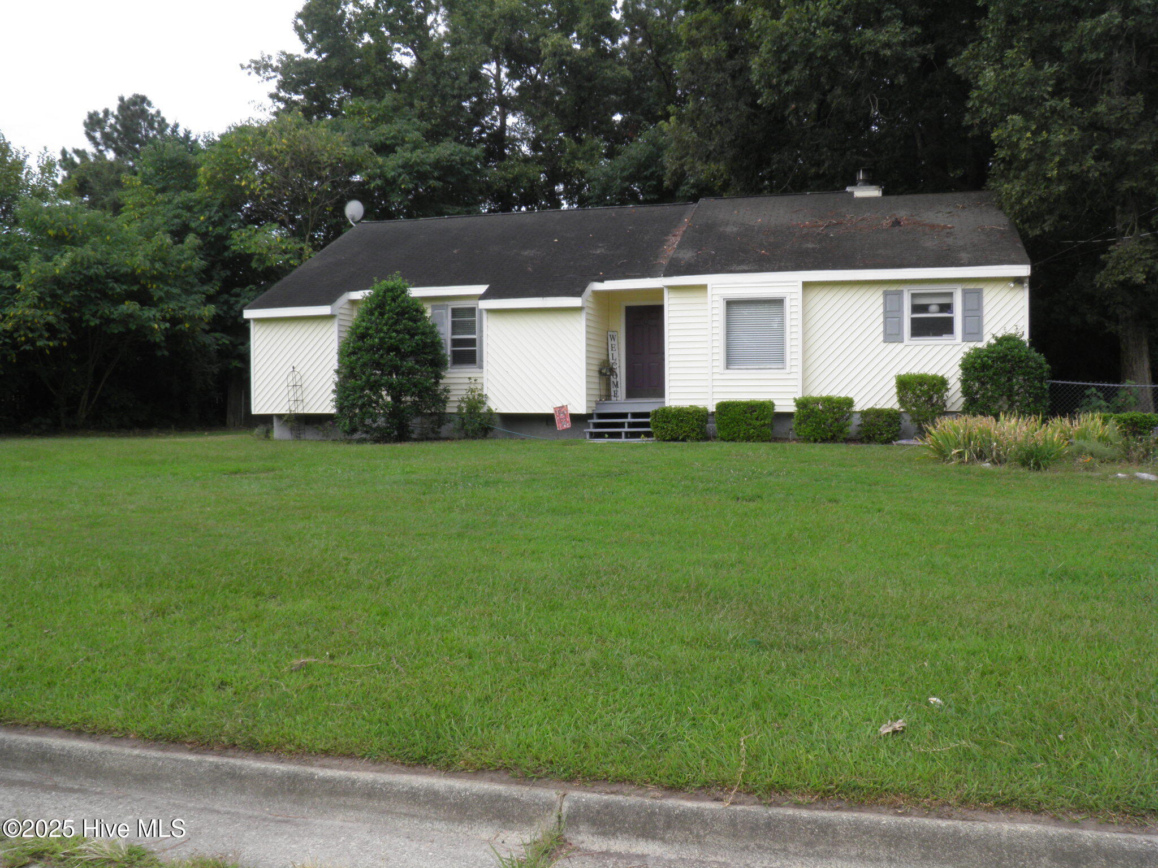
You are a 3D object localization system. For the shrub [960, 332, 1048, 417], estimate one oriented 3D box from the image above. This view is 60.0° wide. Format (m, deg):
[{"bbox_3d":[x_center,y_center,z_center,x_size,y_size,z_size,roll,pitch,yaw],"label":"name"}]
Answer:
[{"bbox_3d":[7.507,-0.822,17.700,1.600,1.900,1.550,0,1,13],"label":"shrub"}]

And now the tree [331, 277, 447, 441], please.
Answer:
[{"bbox_3d":[-3.909,-1.566,20.800,2.400,3.420,2.300,0,1,13],"label":"tree"}]

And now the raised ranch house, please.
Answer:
[{"bbox_3d":[1.609,-3.132,24.913,15.920,6.410,10.300,0,1,13],"label":"raised ranch house"}]

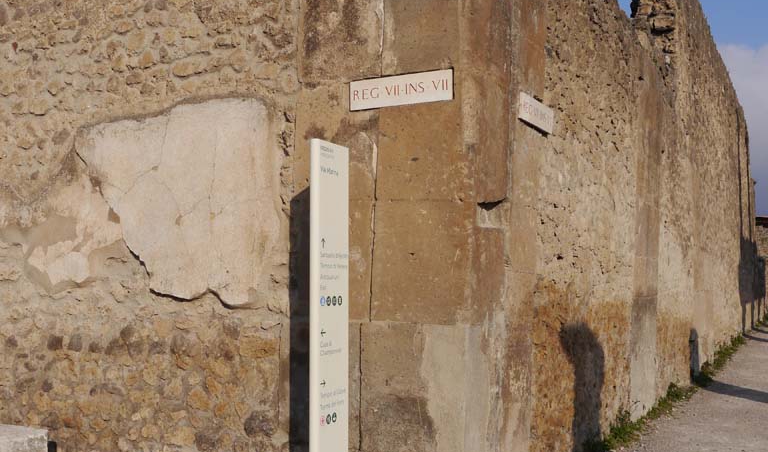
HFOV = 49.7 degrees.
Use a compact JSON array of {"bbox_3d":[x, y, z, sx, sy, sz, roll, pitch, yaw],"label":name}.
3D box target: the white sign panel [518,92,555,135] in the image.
[{"bbox_3d":[1.051,-0.755,5.596,0.030,0.179,0.654,-1,-3,30],"label":"white sign panel"}]

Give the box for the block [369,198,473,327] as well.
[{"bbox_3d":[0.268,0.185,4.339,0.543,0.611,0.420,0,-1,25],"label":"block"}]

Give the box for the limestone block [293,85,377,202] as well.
[{"bbox_3d":[-0.212,-0.500,5.170,0.568,0.714,0.380,-1,-3,25],"label":"limestone block"}]

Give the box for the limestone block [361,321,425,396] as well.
[{"bbox_3d":[0.116,0.677,4.360,0.354,0.372,0.350,0,-1,25],"label":"limestone block"}]

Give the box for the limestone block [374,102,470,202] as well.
[{"bbox_3d":[0.302,-0.450,4.939,0.564,0.644,0.400,-1,-3,25],"label":"limestone block"}]

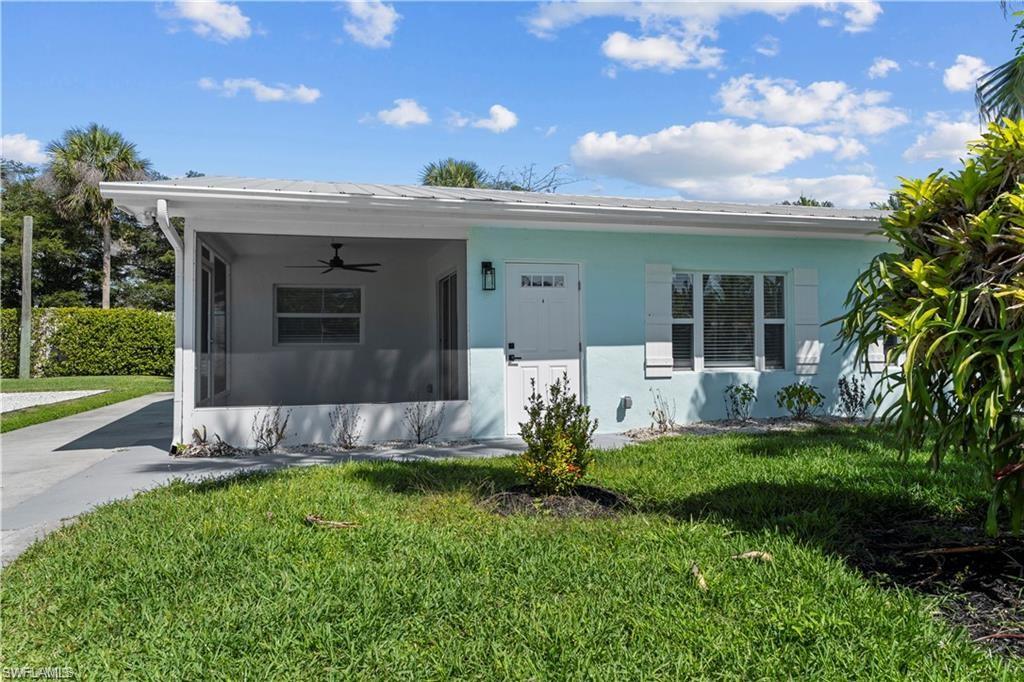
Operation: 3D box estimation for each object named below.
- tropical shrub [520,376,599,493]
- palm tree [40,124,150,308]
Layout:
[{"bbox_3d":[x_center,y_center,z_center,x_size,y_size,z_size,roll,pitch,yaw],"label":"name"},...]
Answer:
[{"bbox_3d":[0.365,0.750,5.700,0.650,0.960,0.630,-1,-1,0],"label":"tropical shrub"},{"bbox_3d":[-16.700,-3.700,28.500,3.900,9.800,3.900,-1,-1,0],"label":"palm tree"}]

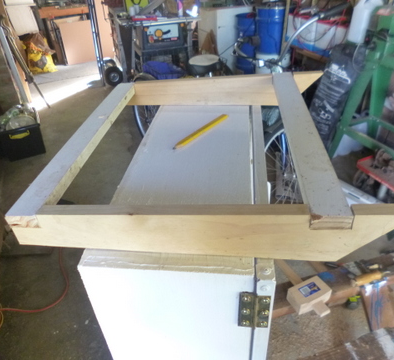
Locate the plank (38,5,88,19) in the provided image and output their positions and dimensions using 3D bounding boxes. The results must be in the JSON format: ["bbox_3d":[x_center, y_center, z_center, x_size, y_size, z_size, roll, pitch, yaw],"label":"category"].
[{"bbox_3d":[-2.148,-2.797,5.516,0.850,0.120,0.040,-15,36,-14],"label":"plank"}]

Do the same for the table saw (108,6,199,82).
[{"bbox_3d":[-0.523,-1.866,4.753,0.920,0.820,0.720,-8,35,-6],"label":"table saw"}]

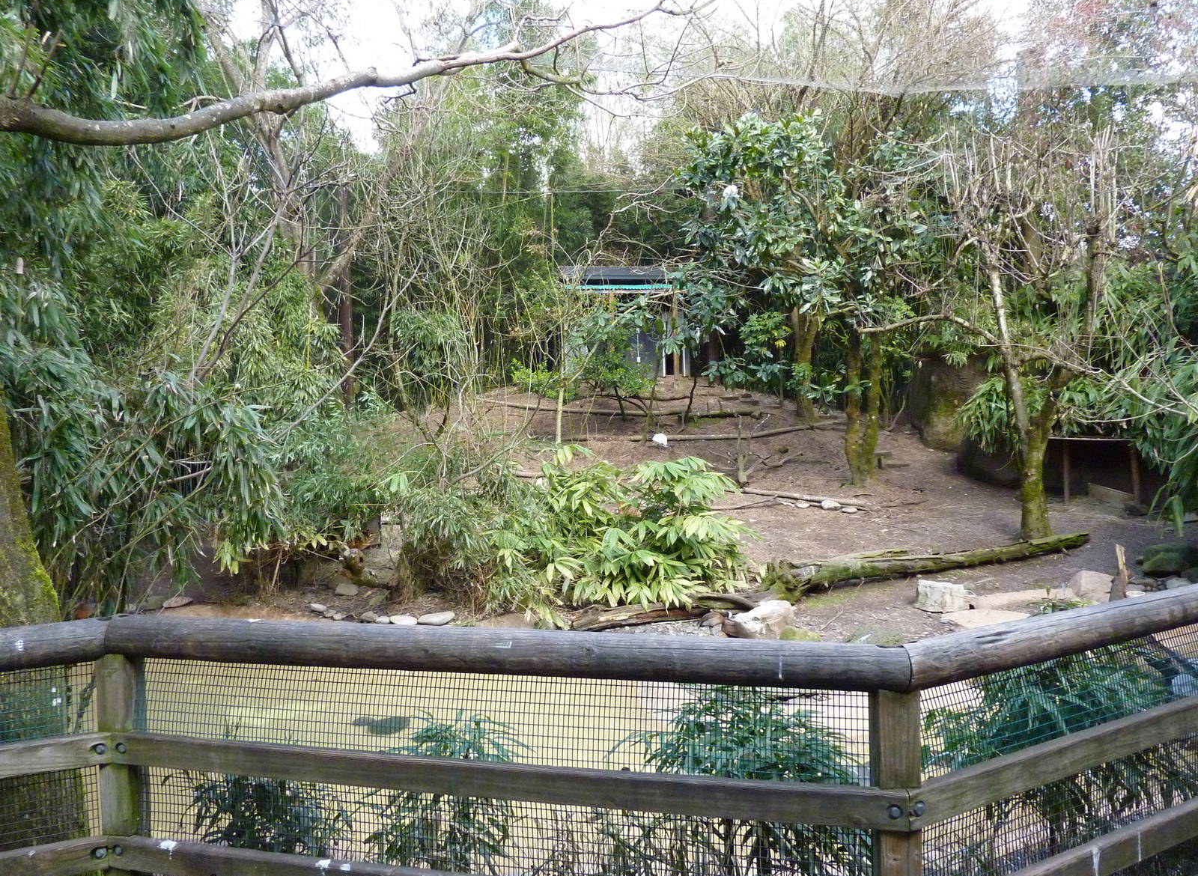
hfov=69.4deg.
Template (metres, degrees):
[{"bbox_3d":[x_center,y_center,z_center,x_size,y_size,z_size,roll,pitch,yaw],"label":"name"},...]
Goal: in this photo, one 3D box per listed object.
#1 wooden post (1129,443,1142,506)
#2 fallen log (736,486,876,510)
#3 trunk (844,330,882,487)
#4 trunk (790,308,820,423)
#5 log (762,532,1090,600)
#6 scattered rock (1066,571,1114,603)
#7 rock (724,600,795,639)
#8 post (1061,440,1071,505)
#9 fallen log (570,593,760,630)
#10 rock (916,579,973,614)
[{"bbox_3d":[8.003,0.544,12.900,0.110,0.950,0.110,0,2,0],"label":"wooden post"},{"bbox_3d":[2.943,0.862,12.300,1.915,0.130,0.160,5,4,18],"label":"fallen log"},{"bbox_3d":[3.966,-0.443,13.000,0.520,2.350,0.380,0,2,15],"label":"trunk"},{"bbox_3d":[3.713,-1.308,15.600,0.470,2.100,0.360,0,2,12],"label":"trunk"},{"bbox_3d":[4.133,1.465,10.450,4.520,0.330,0.400,-4,3,-18],"label":"log"},{"bbox_3d":[5.543,1.693,9.750,0.480,0.340,0.420,0,2,25],"label":"scattered rock"},{"bbox_3d":[1.660,1.893,8.950,0.660,0.330,0.450,0,2,5],"label":"rock"},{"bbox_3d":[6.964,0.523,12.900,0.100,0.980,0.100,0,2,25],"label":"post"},{"bbox_3d":[0.730,1.837,9.210,2.019,0.280,0.340,0,2,-12],"label":"fallen log"},{"bbox_3d":[3.787,1.742,9.500,0.550,0.320,0.360,0,2,15],"label":"rock"}]

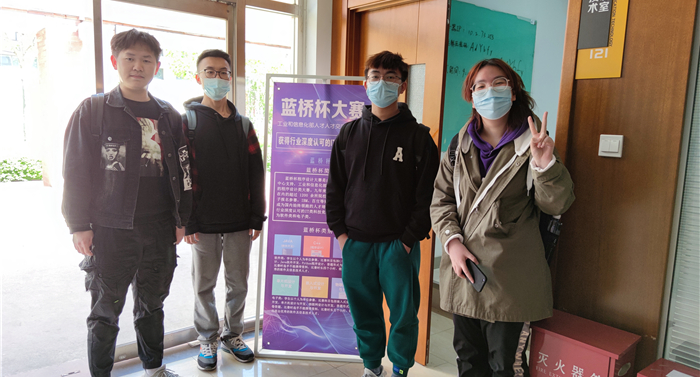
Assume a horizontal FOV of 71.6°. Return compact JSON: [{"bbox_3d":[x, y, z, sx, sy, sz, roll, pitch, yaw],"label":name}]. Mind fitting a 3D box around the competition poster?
[{"bbox_3d":[-0.193,0.171,2.933,0.620,1.650,0.030,2,-2,2],"label":"competition poster"}]

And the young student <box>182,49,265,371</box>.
[{"bbox_3d":[-0.749,0.119,2.853,0.530,1.790,0.400,-1,7,-20],"label":"young student"}]

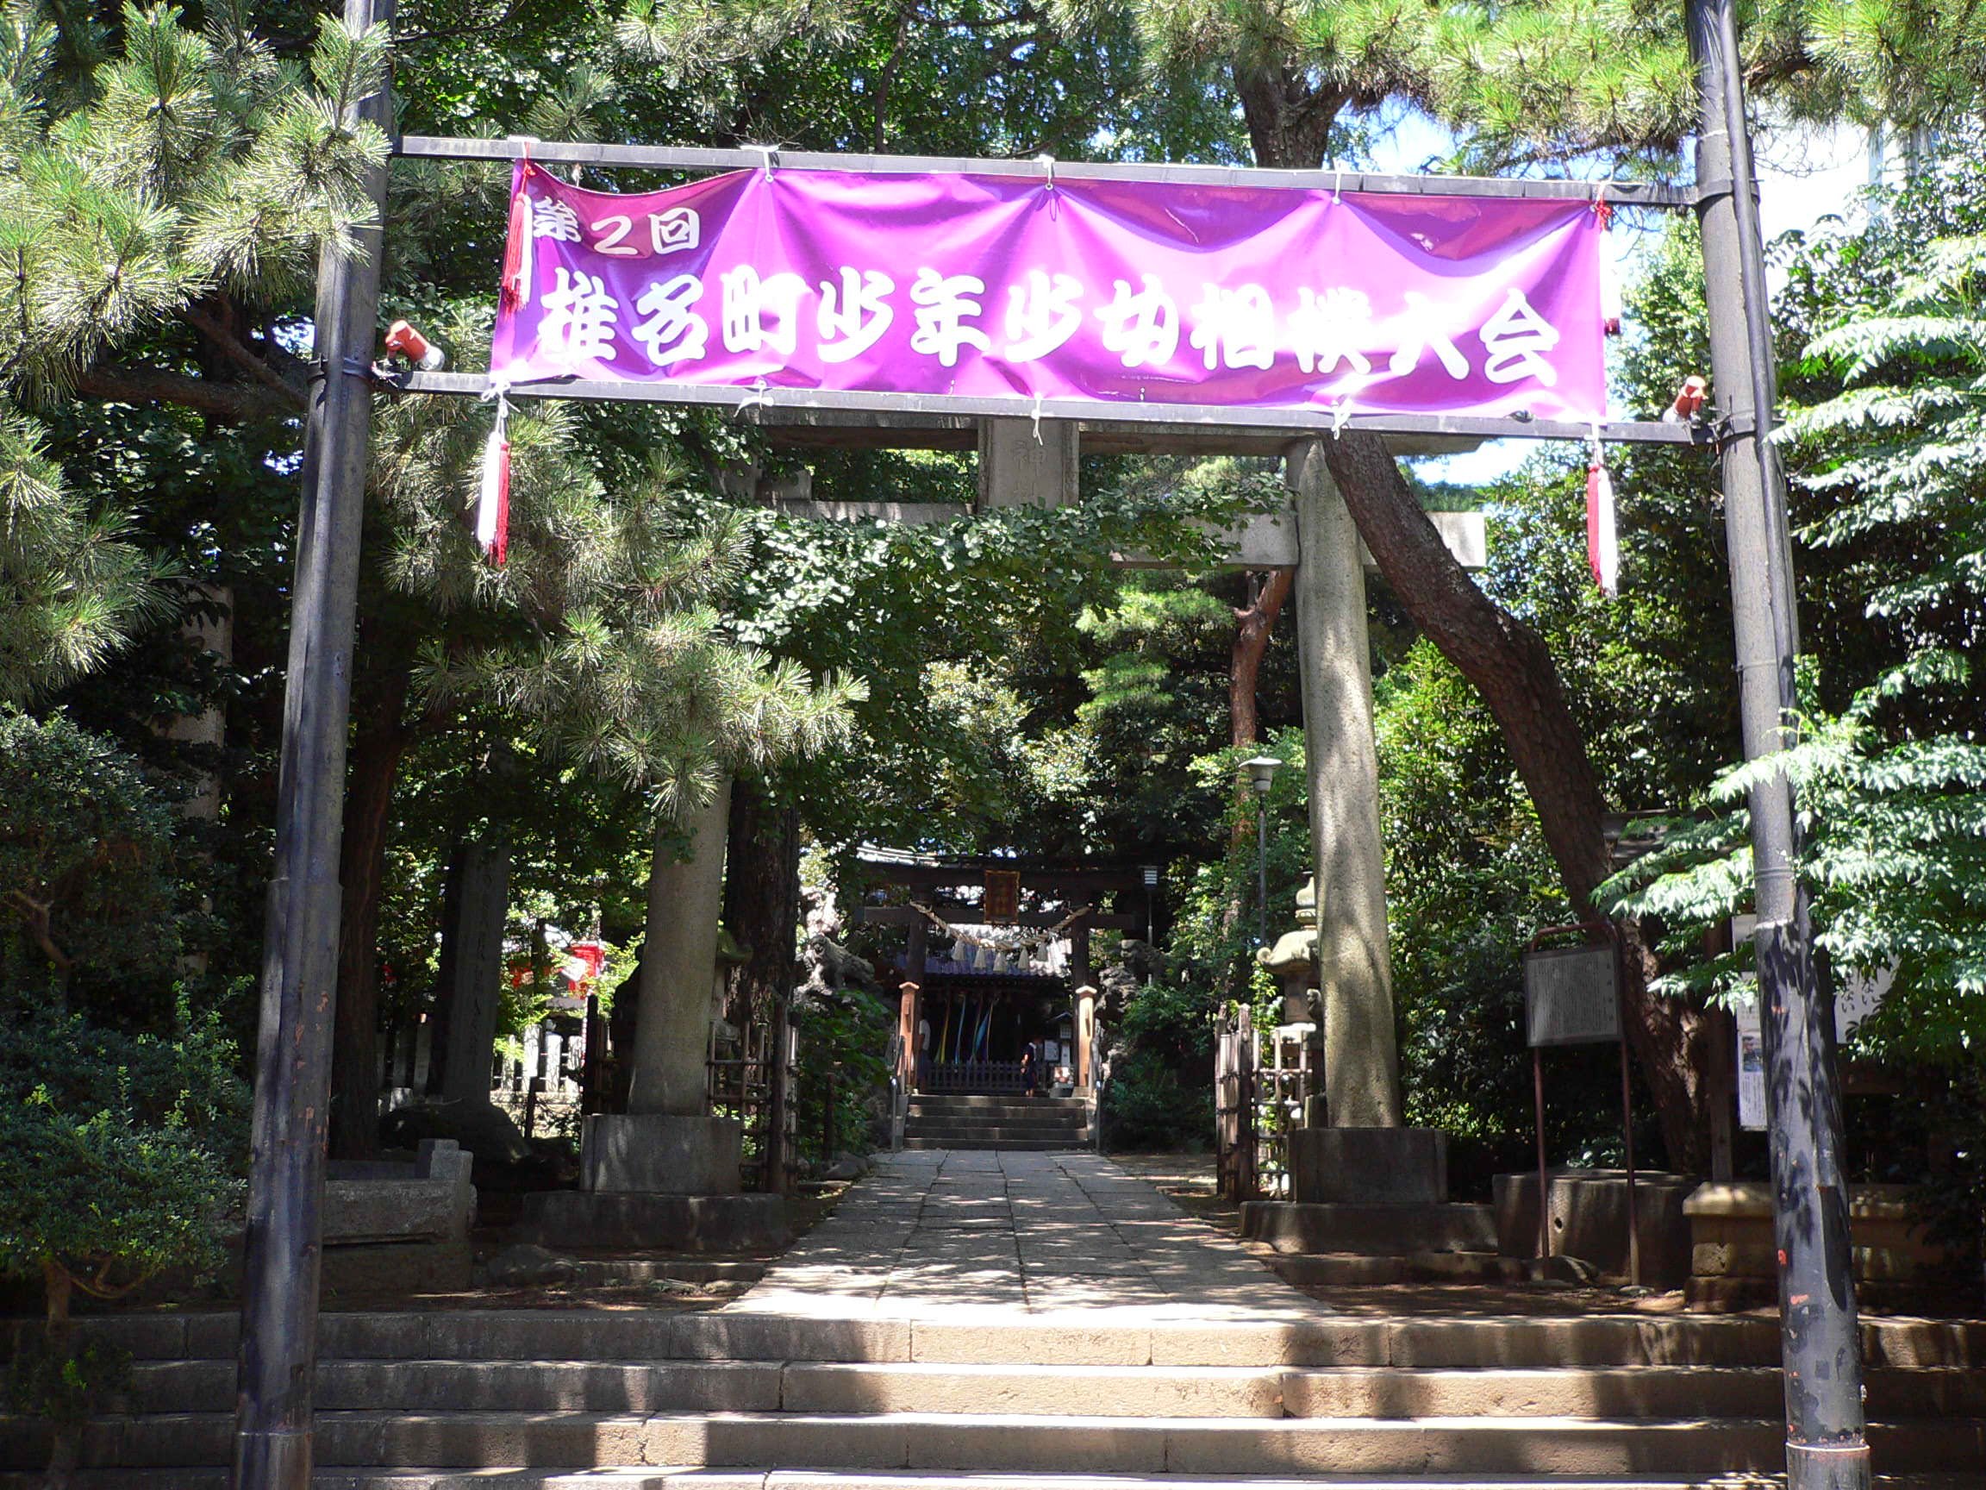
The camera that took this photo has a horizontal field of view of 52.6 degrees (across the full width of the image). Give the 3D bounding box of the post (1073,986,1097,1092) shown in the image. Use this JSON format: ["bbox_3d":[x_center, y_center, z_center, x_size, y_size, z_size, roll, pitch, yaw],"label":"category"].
[{"bbox_3d":[1.279,4.103,28.045,0.280,1.461,0.280,1,-12,0],"label":"post"}]

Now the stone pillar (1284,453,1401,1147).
[{"bbox_3d":[2.189,0.172,12.620,0.472,4.387,0.472,-1,-12,-1],"label":"stone pillar"}]

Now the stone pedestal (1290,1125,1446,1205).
[{"bbox_3d":[2.225,2.533,12.097,0.840,0.433,0.840,1,-12,0],"label":"stone pedestal"}]

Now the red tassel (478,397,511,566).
[{"bbox_3d":[-1.472,-0.782,5.939,0.080,0.516,0.060,1,-12,-1],"label":"red tassel"}]

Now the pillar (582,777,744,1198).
[{"bbox_3d":[-1.935,0.312,12.543,0.850,4.853,0.850,1,-12,0],"label":"pillar"}]

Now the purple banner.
[{"bbox_3d":[0.177,-1.382,6.114,3.381,0.750,0.080,2,-12,0],"label":"purple banner"}]

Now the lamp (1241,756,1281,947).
[{"bbox_3d":[2.586,2.033,19.102,0.380,3.893,0.380,1,-12,0],"label":"lamp"}]

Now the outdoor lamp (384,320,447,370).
[{"bbox_3d":[-1.743,-1.205,6.055,0.170,0.100,0.100,38,-3,16],"label":"outdoor lamp"}]

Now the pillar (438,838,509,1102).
[{"bbox_3d":[-4.038,1.716,15.721,0.360,2.160,0.280,8,-14,-30],"label":"pillar"}]

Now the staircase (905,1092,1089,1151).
[{"bbox_3d":[0.047,5.087,27.008,2.429,0.725,1.500,1,-12,0],"label":"staircase"}]

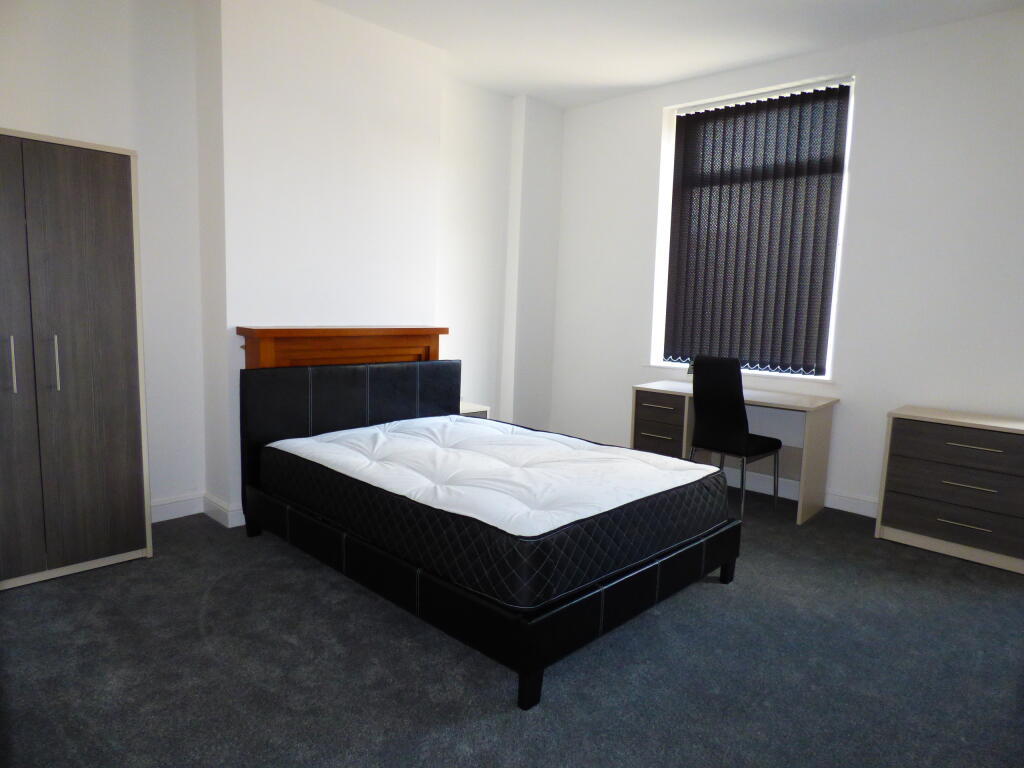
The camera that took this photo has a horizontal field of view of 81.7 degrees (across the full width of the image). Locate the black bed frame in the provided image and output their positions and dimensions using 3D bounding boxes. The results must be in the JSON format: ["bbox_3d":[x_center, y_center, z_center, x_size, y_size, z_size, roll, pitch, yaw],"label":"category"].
[{"bbox_3d":[-0.188,0.428,3.008,2.142,0.904,1.466,8,8,44],"label":"black bed frame"}]

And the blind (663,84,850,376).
[{"bbox_3d":[1.751,-1.094,4.428,1.262,1.979,0.080,7,8,44],"label":"blind"}]

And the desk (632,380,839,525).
[{"bbox_3d":[1.532,0.433,4.235,0.512,0.732,1.280,-4,8,-44],"label":"desk"}]

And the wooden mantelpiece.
[{"bbox_3d":[-1.012,0.206,3.864,0.220,1.120,1.360,8,8,44],"label":"wooden mantelpiece"}]

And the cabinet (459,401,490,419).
[{"bbox_3d":[-0.462,0.438,4.647,0.390,0.525,0.420,8,8,44],"label":"cabinet"}]

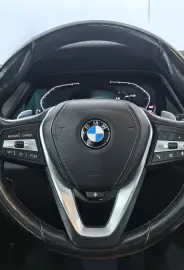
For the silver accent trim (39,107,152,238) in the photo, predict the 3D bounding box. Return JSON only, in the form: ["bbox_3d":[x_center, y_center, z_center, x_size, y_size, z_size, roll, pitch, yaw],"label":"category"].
[{"bbox_3d":[0.007,0.061,0.460,0.178,0.206,0.040,1,-5,0],"label":"silver accent trim"}]

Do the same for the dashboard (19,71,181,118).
[{"bbox_3d":[0.017,-0.089,0.650,0.365,0.120,0.060,1,8,0],"label":"dashboard"}]

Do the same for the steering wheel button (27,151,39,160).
[{"bbox_3d":[-0.099,0.034,0.467,0.021,0.016,0.007,1,-5,0],"label":"steering wheel button"}]

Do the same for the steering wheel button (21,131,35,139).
[{"bbox_3d":[-0.107,0.000,0.467,0.024,0.014,0.007,1,-5,0],"label":"steering wheel button"}]

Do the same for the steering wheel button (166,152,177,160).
[{"bbox_3d":[0.133,0.035,0.467,0.017,0.013,0.007,1,-5,0],"label":"steering wheel button"}]

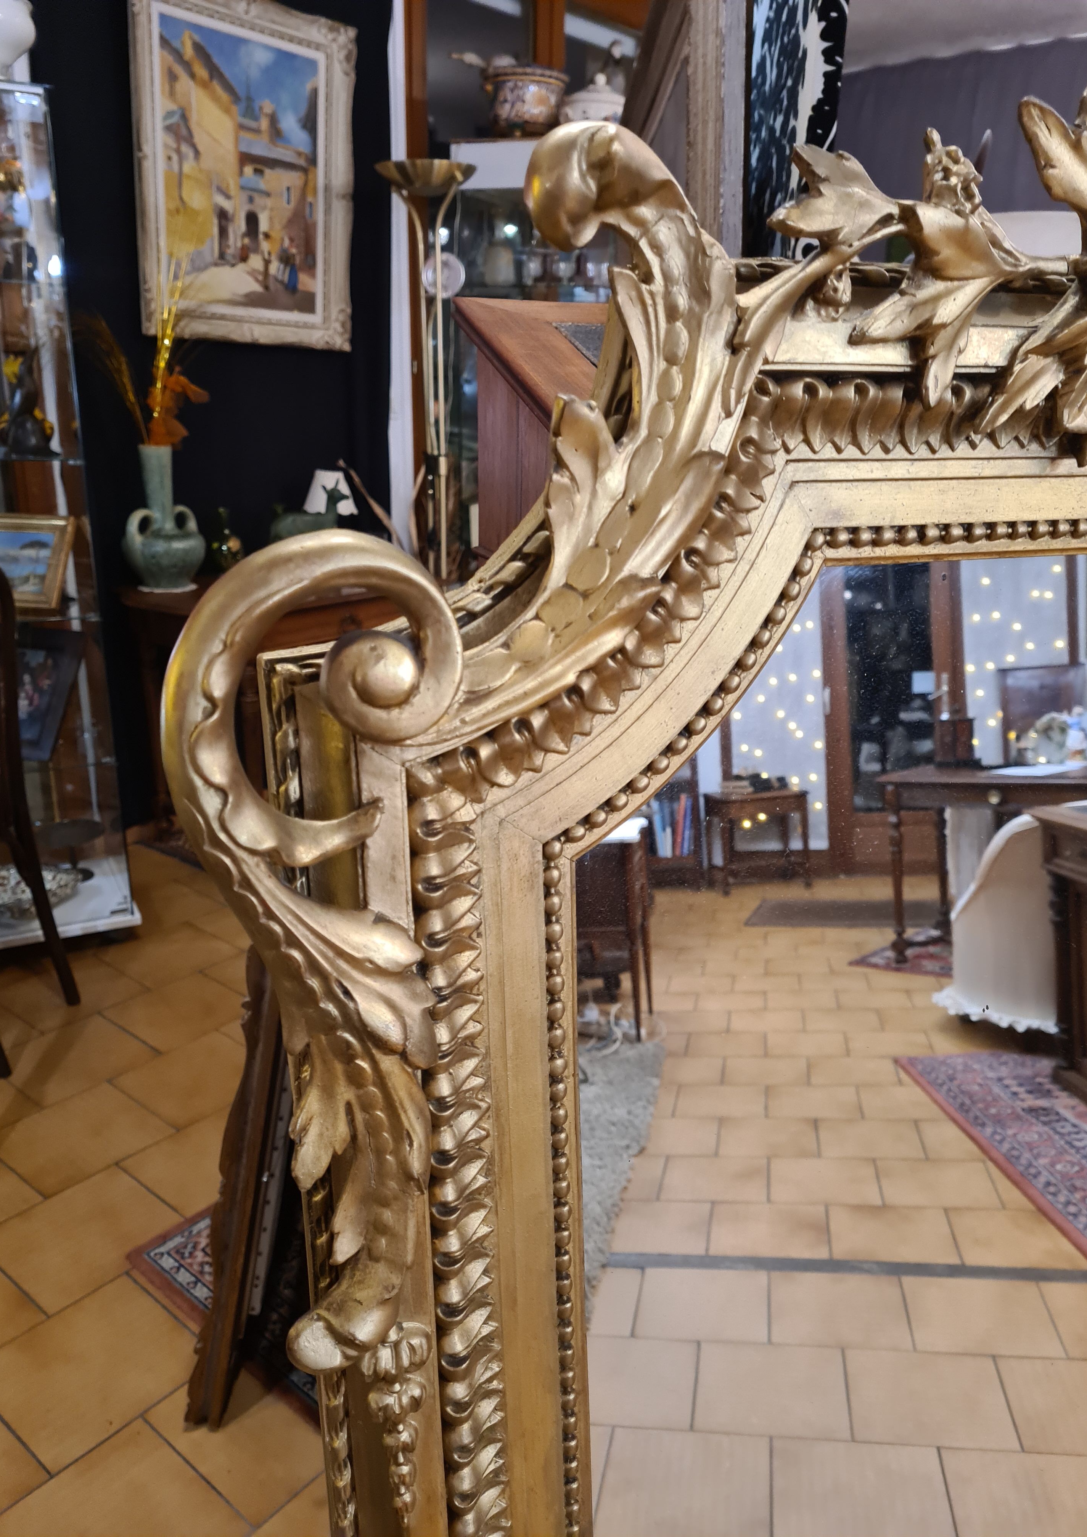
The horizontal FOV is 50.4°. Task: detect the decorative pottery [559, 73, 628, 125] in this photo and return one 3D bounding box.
[{"bbox_3d":[0.170,-2.222,3.852,0.220,0.174,0.192,2,18,2],"label":"decorative pottery"}]

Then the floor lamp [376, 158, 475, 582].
[{"bbox_3d":[-0.373,-0.912,3.838,0.302,1.974,0.302,-1,18,-5],"label":"floor lamp"}]

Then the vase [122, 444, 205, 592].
[{"bbox_3d":[-1.134,-0.739,3.407,0.250,0.408,0.243,-5,19,-17],"label":"vase"}]

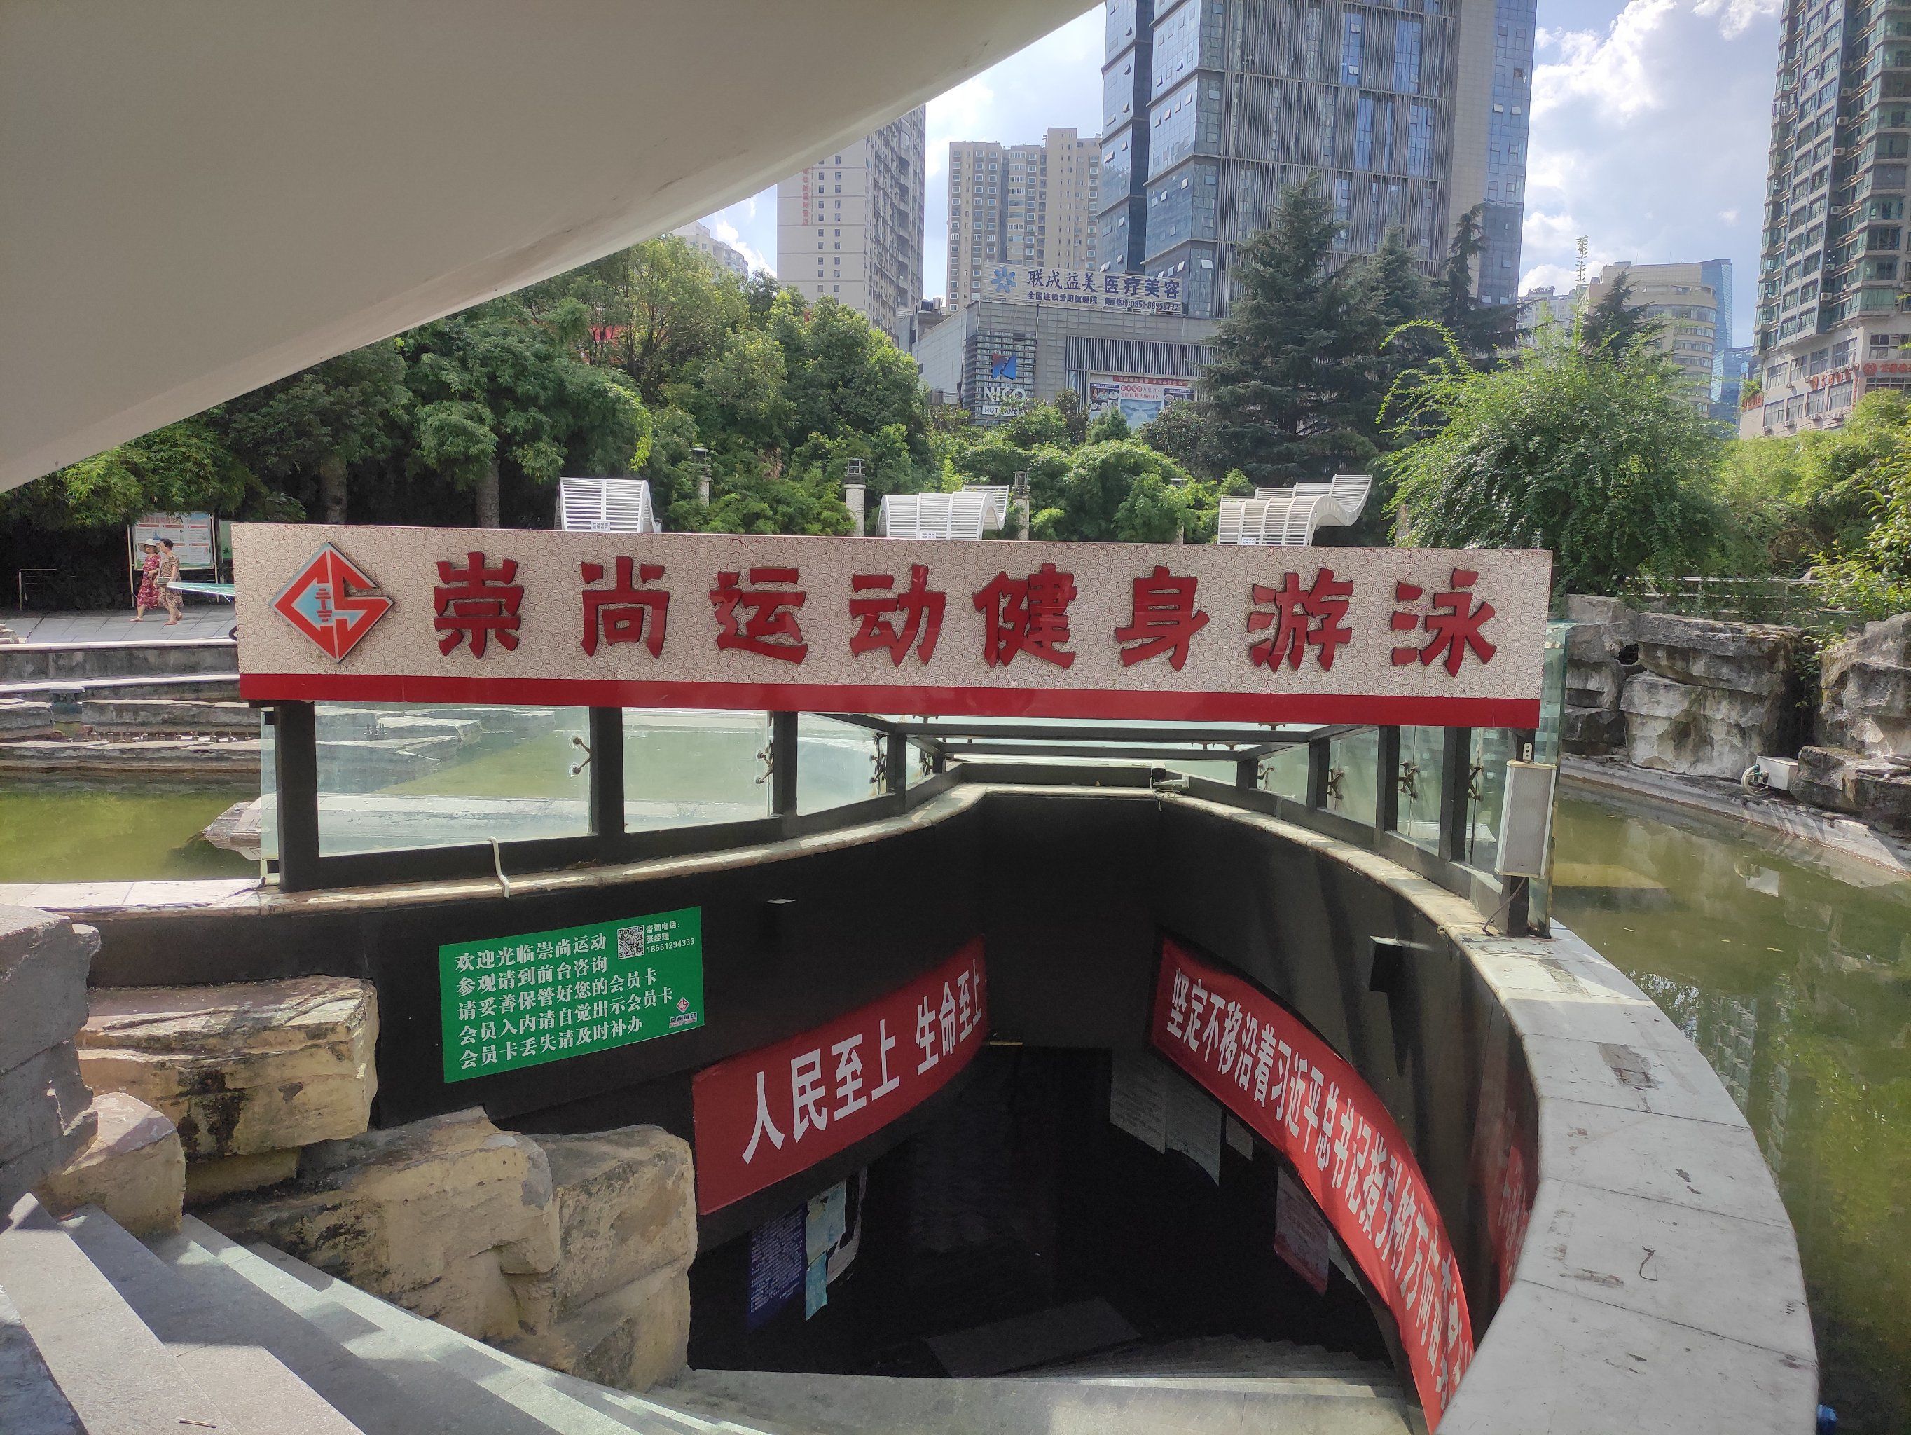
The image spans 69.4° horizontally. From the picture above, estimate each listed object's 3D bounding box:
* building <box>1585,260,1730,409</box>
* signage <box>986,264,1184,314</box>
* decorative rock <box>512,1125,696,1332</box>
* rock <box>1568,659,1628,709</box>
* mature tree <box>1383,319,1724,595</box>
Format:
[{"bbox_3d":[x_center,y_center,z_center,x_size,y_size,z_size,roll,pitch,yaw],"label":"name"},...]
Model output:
[{"bbox_3d":[159.239,-67.383,315.763,26.000,71.779,22.000,3,7,15],"label":"building"},{"bbox_3d":[12.161,-40.339,130.000,20.000,3.900,0.600,-1,7,-17],"label":"signage"},{"bbox_3d":[-1.143,1.620,4.494,0.480,0.450,0.460,-4,8,-39],"label":"decorative rock"},{"bbox_3d":[6.780,-0.358,14.700,0.700,0.540,0.650,6,8,37],"label":"rock"},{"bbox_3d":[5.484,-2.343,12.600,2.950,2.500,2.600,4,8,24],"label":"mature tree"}]

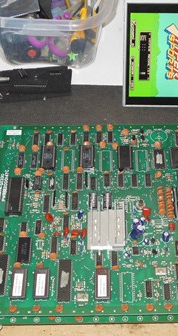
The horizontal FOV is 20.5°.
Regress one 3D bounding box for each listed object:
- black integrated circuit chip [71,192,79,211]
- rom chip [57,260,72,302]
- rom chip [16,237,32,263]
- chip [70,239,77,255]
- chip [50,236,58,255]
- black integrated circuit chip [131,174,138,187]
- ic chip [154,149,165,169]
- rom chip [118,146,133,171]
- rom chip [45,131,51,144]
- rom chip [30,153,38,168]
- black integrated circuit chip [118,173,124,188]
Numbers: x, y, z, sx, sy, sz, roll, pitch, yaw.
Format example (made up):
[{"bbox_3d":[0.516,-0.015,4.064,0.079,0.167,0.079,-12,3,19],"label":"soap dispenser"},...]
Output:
[{"bbox_3d":[-0.019,0.045,0.654,0.008,0.004,0.025,-1,56,2],"label":"black integrated circuit chip"},{"bbox_3d":[-0.029,0.134,0.583,0.015,0.005,0.052,-1,55,1],"label":"rom chip"},{"bbox_3d":[-0.081,0.103,0.616,0.015,0.005,0.032,-1,55,2],"label":"rom chip"},{"bbox_3d":[-0.021,0.100,0.615,0.007,0.004,0.019,0,56,1],"label":"chip"},{"bbox_3d":[-0.043,0.097,0.609,0.007,0.004,0.023,-1,55,1],"label":"chip"},{"bbox_3d":[0.062,0.018,0.670,0.008,0.004,0.020,-1,56,2],"label":"black integrated circuit chip"},{"bbox_3d":[0.099,-0.012,0.689,0.015,0.005,0.032,-1,56,2],"label":"ic chip"},{"bbox_3d":[0.049,-0.013,0.687,0.016,0.008,0.038,0,56,1],"label":"rom chip"},{"bbox_3d":[-0.061,-0.042,0.712,0.007,0.004,0.020,0,56,1],"label":"rom chip"},{"bbox_3d":[-0.076,-0.009,0.685,0.007,0.004,0.024,-1,55,1],"label":"rom chip"},{"bbox_3d":[0.043,0.018,0.670,0.008,0.004,0.020,-1,56,2],"label":"black integrated circuit chip"}]

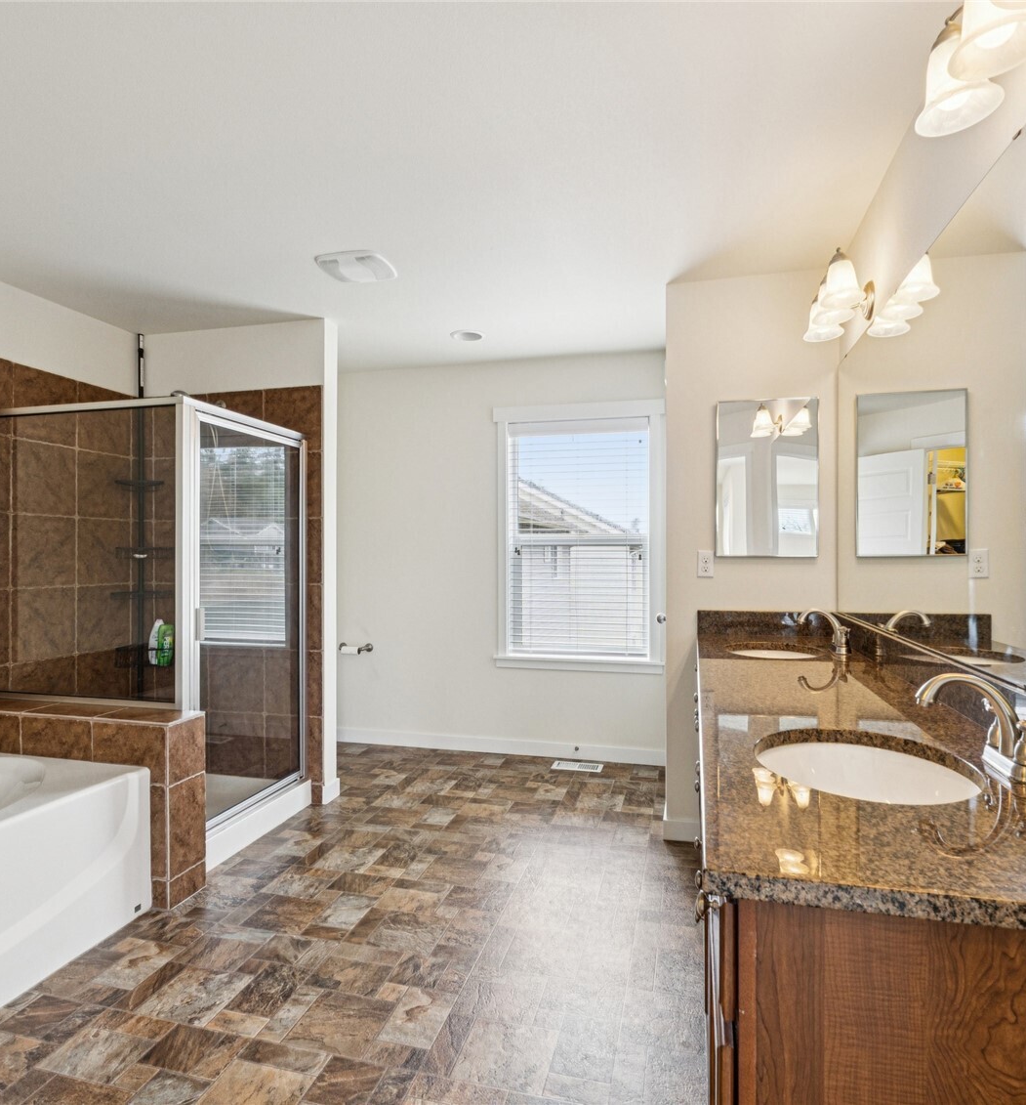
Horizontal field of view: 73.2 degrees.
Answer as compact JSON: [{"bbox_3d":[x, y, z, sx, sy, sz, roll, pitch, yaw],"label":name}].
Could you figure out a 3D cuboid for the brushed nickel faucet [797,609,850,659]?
[{"bbox_3d":[1.101,0.277,2.446,0.175,0.155,0.235,0,0,15],"label":"brushed nickel faucet"}]

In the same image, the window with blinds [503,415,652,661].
[{"bbox_3d":[0.385,-0.084,4.207,0.910,1.480,0.100,0,0,15],"label":"window with blinds"}]

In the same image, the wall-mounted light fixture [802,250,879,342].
[{"bbox_3d":[1.131,-0.879,2.389,0.187,0.200,0.475,0,0,15],"label":"wall-mounted light fixture"}]

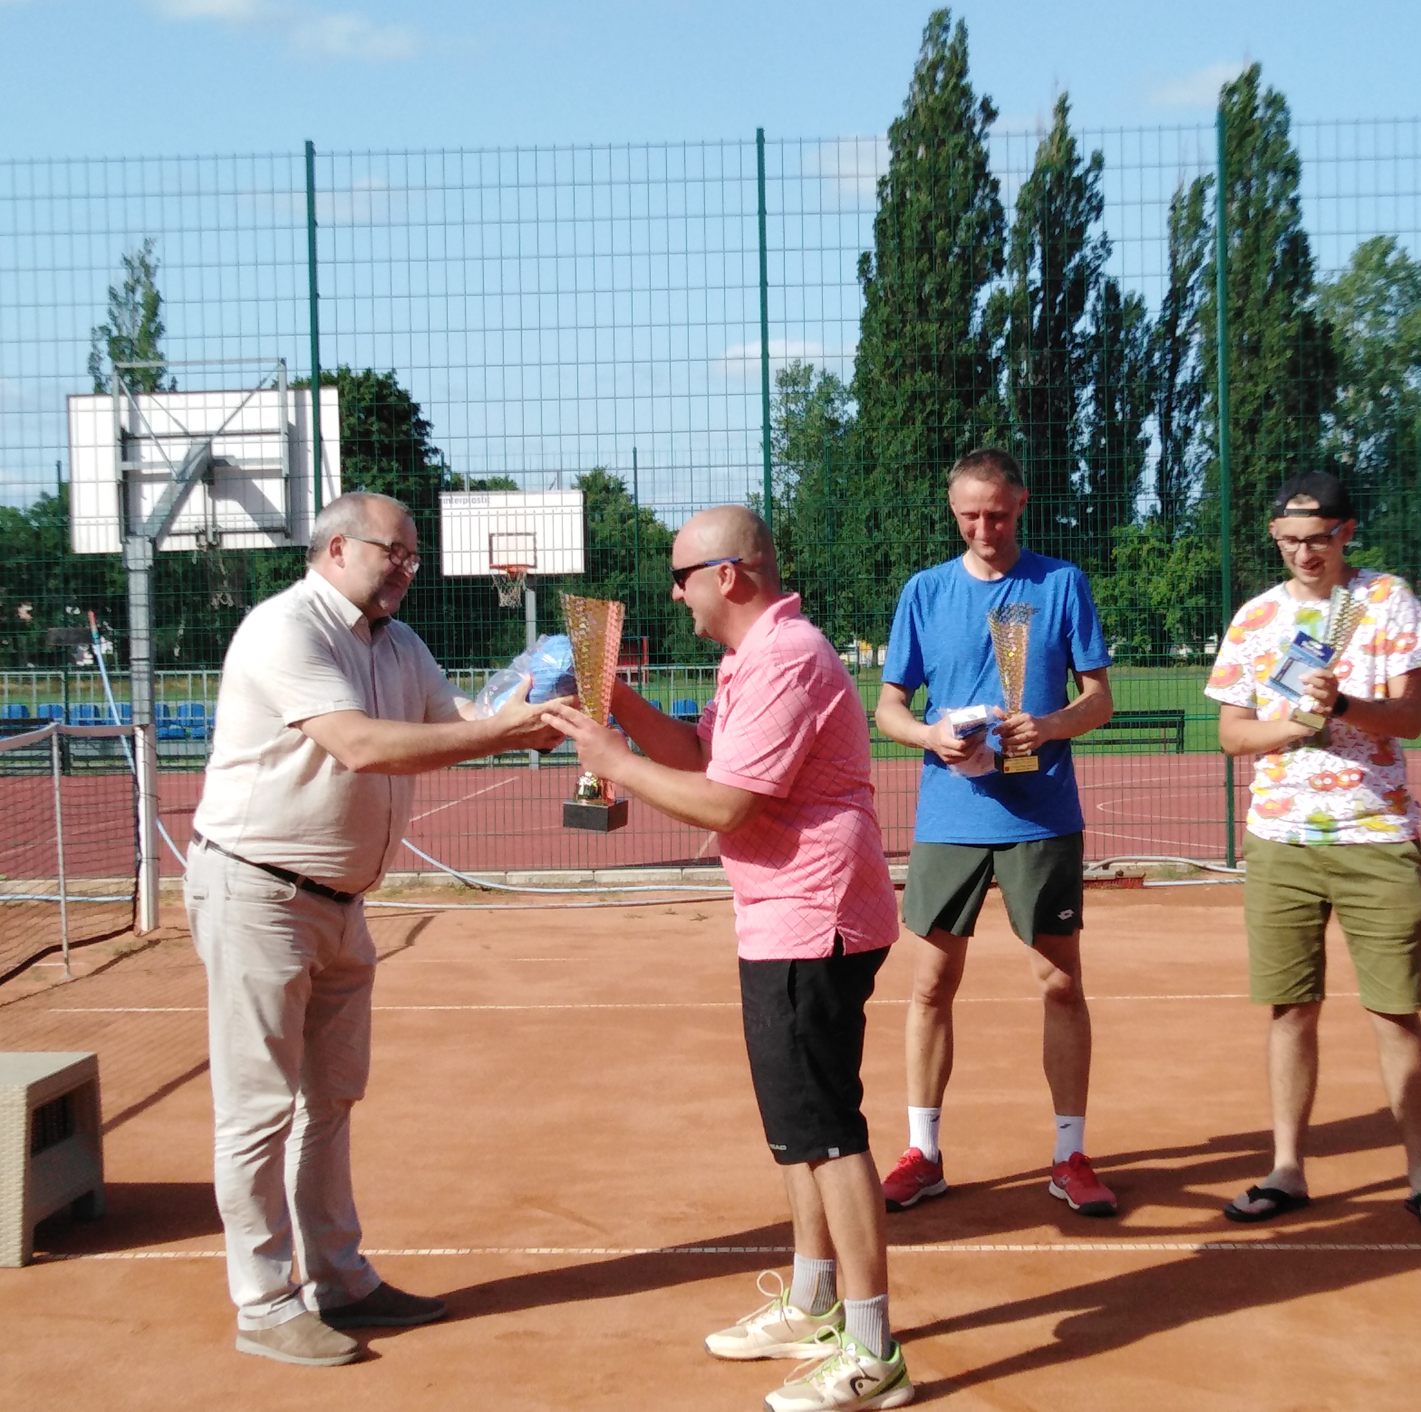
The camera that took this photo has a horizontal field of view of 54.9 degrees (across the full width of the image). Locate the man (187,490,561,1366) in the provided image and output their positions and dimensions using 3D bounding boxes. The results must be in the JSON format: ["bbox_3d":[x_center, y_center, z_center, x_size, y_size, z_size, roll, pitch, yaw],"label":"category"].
[{"bbox_3d":[-0.676,0.437,2.801,0.730,1.718,0.550,0,3,20],"label":"man"}]

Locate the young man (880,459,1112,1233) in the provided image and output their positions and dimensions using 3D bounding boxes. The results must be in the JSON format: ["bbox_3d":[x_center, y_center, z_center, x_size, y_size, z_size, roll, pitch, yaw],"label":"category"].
[{"bbox_3d":[0.716,0.306,3.432,0.600,1.859,0.420,-1,3,11],"label":"young man"}]

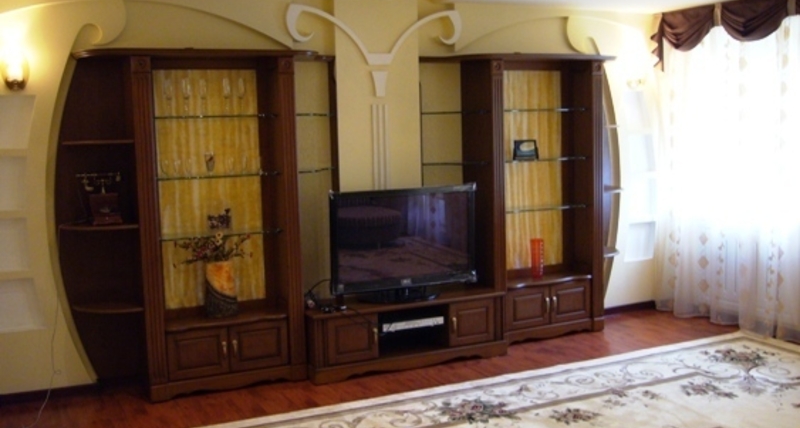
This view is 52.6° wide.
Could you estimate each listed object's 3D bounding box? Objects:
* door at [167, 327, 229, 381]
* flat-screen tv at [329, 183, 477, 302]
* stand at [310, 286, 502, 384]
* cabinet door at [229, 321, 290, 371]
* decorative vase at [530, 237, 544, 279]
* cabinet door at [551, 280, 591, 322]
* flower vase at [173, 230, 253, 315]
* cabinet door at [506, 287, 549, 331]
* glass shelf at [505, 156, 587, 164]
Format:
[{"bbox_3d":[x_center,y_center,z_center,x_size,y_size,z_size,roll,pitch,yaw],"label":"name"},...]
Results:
[{"bbox_3d":[-1.215,0.848,4.880,0.373,0.298,0.025,-4,7,-25],"label":"door"},{"bbox_3d":[0.041,0.199,5.373,1.031,0.753,0.244,-4,6,-21],"label":"flat-screen tv"},{"bbox_3d":[0.010,0.782,5.481,1.373,0.437,0.505,-4,7,-25],"label":"stand"},{"bbox_3d":[-0.870,0.822,5.039,0.373,0.298,0.025,-4,7,-25],"label":"cabinet door"},{"bbox_3d":[1.022,0.331,6.029,0.109,0.304,0.109,-4,7,-25],"label":"decorative vase"},{"bbox_3d":[1.277,0.659,6.026,0.373,0.298,0.025,-4,7,-25],"label":"cabinet door"},{"bbox_3d":[-1.155,0.380,5.025,0.470,0.535,0.261,-4,7,-25],"label":"flower vase"},{"bbox_3d":[0.931,0.685,5.867,0.373,0.298,0.025,-4,7,-25],"label":"cabinet door"},{"bbox_3d":[1.007,-0.399,5.981,0.763,0.009,0.209,-4,7,-25],"label":"glass shelf"}]

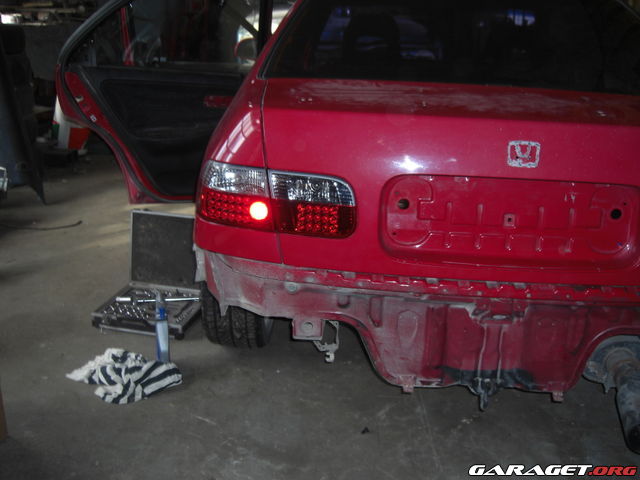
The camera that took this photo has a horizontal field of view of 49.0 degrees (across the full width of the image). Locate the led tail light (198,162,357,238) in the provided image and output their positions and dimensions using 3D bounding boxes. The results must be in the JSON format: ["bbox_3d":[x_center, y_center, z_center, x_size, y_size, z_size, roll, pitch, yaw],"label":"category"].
[{"bbox_3d":[-0.112,-0.111,1.803,0.430,0.165,0.150,5,18,9],"label":"led tail light"}]

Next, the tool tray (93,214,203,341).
[{"bbox_3d":[-0.667,0.128,2.848,0.375,0.375,0.360,6,18,11],"label":"tool tray"}]

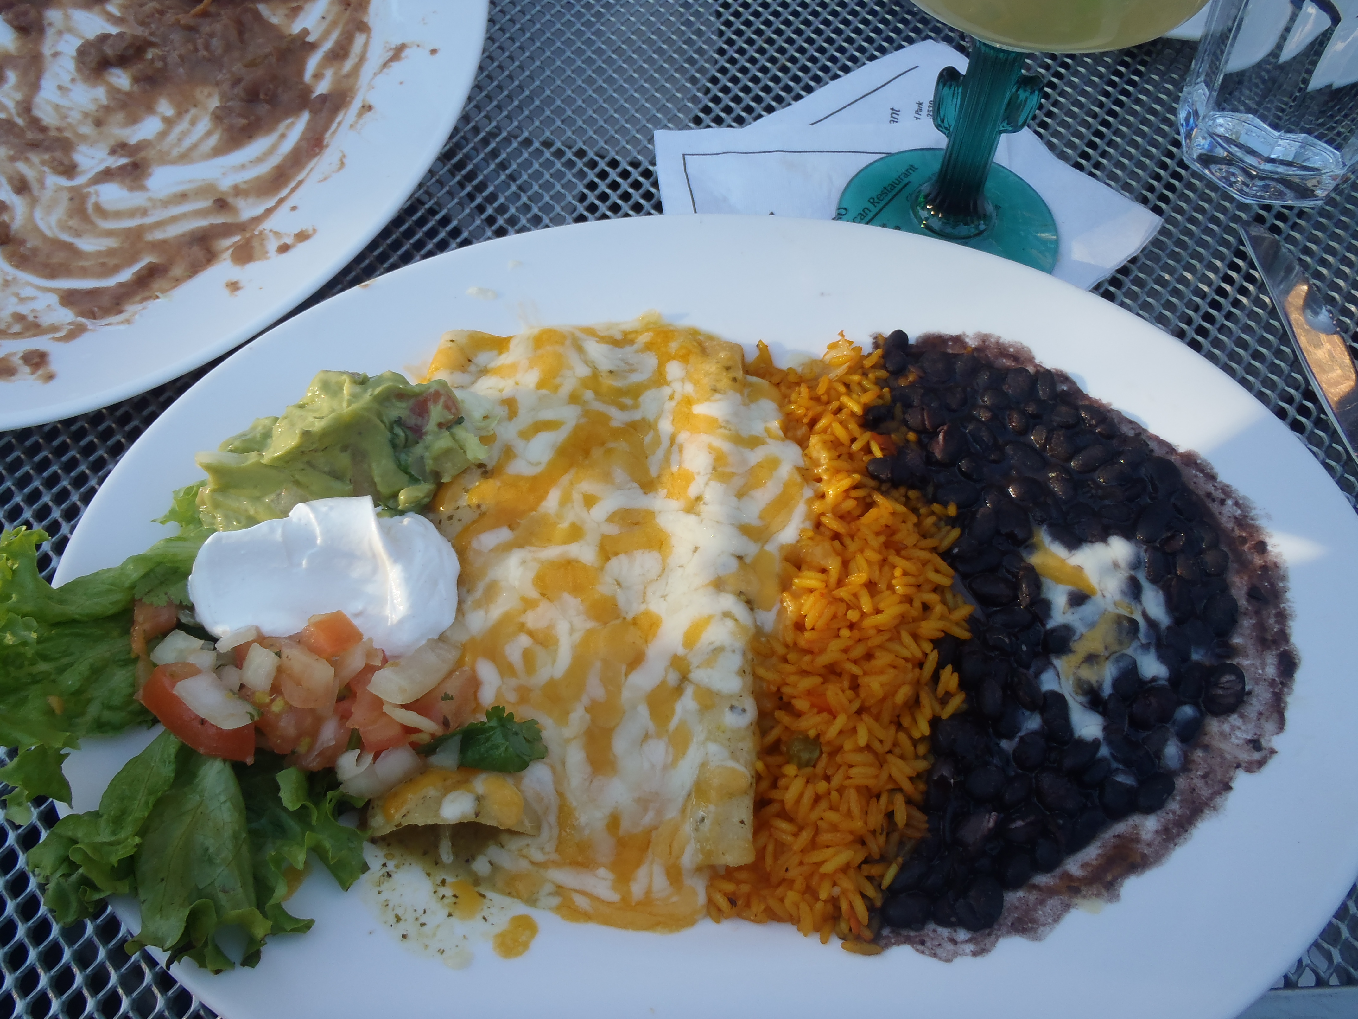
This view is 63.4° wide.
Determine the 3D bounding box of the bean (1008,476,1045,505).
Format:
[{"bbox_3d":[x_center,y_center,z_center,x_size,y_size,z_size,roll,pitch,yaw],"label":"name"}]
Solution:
[{"bbox_3d":[0.100,-0.005,0.315,0.011,0.007,0.009,15,61,7],"label":"bean"}]

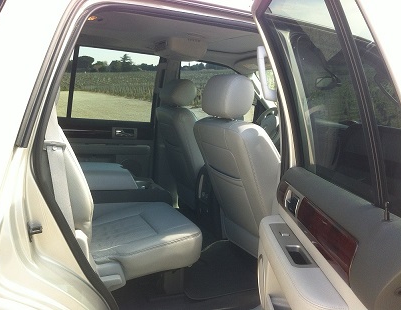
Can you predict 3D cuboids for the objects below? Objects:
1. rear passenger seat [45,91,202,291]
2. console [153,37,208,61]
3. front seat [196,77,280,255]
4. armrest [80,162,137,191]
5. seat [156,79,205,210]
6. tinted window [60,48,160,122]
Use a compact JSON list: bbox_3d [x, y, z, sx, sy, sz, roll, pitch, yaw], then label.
[{"bbox_3d":[-0.452,0.165,1.996,0.840,1.040,0.560,1,11,-30],"label":"rear passenger seat"},{"bbox_3d":[-0.160,-0.624,2.428,0.300,0.110,0.260,1,11,-30],"label":"console"},{"bbox_3d":[0.404,0.134,2.476,0.830,1.100,0.550,1,11,-30],"label":"front seat"},{"bbox_3d":[-0.591,0.118,2.382,0.400,0.100,0.280,1,11,-30],"label":"armrest"},{"bbox_3d":[0.072,-0.008,3.199,0.830,1.070,0.550,1,11,-30],"label":"seat"},{"bbox_3d":[-0.695,-0.510,3.079,0.820,0.500,0.040,1,25,-30],"label":"tinted window"}]

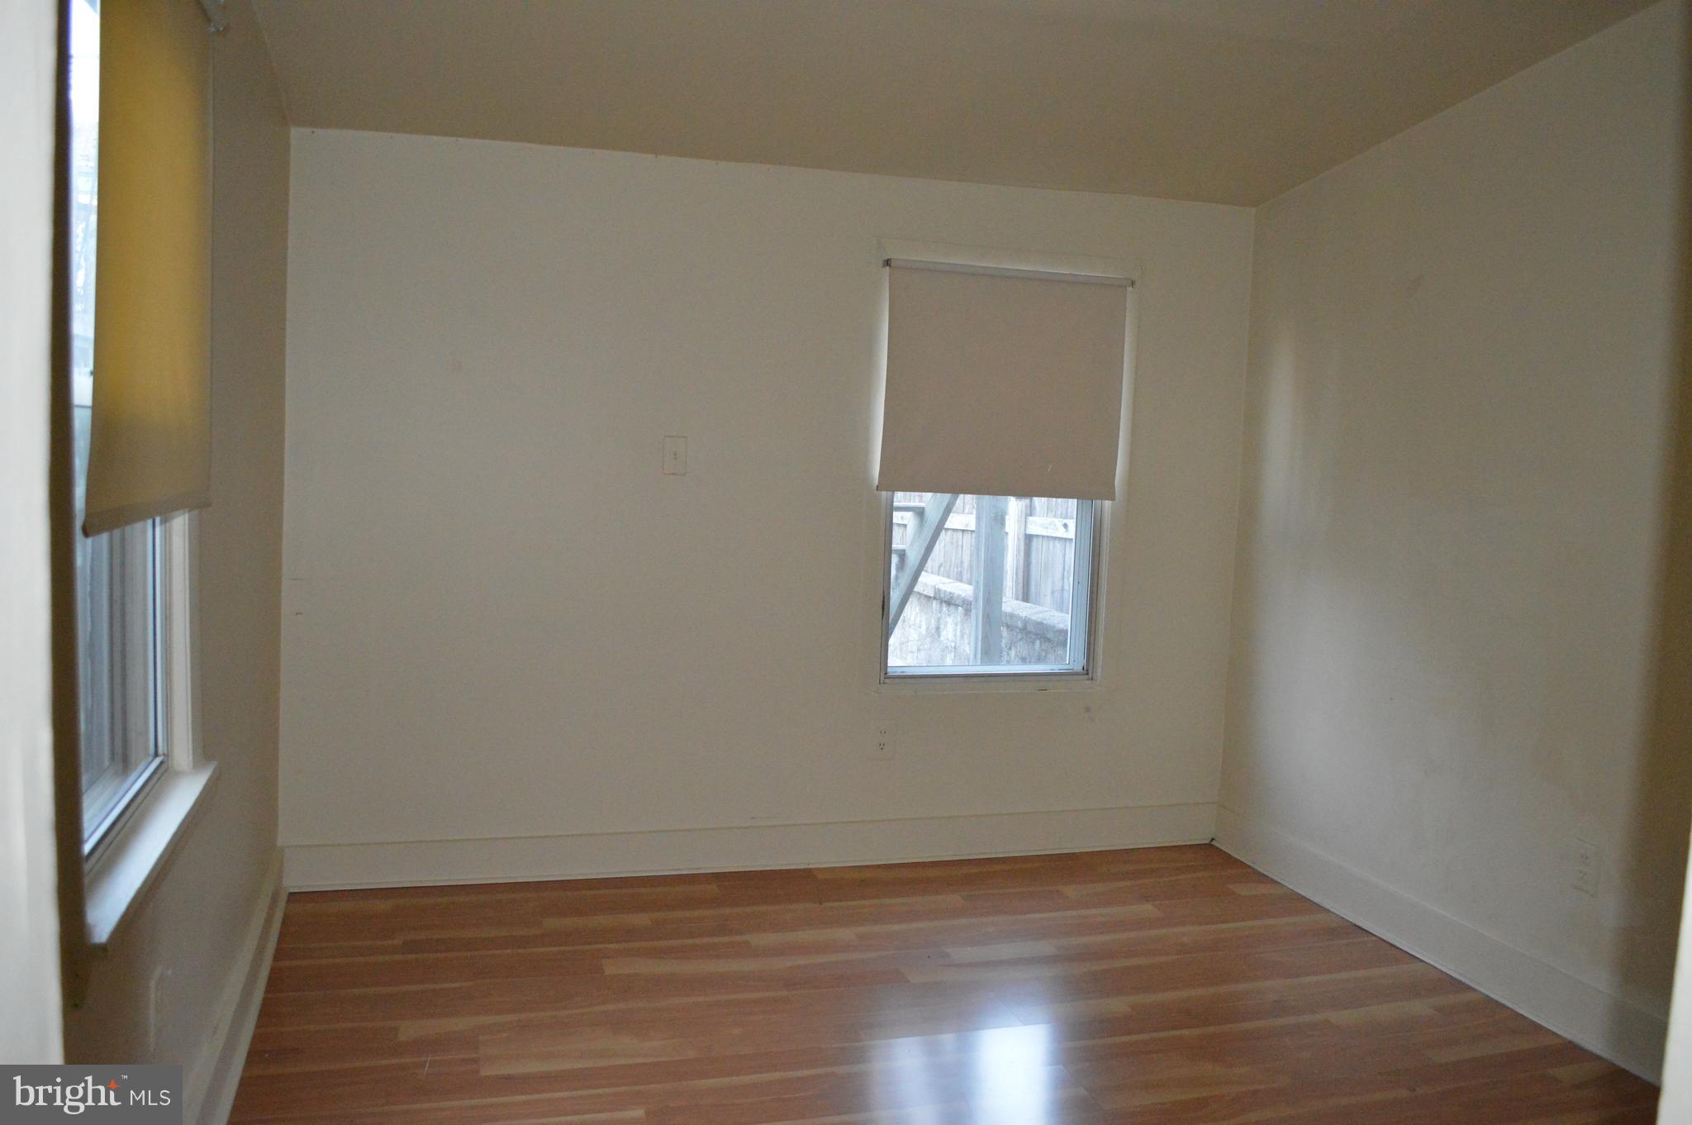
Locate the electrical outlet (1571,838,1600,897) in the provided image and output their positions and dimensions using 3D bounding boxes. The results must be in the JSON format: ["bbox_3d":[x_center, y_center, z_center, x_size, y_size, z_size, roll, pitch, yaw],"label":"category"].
[{"bbox_3d":[1.747,0.724,3.003,0.012,0.117,0.072,1,5,-17],"label":"electrical outlet"}]

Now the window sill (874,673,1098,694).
[{"bbox_3d":[0.478,0.399,4.159,0.780,0.052,0.060,1,5,-17],"label":"window sill"}]

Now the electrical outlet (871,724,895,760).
[{"bbox_3d":[0.119,0.572,4.063,0.076,0.120,0.012,1,5,-17],"label":"electrical outlet"}]

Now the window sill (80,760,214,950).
[{"bbox_3d":[-1.043,0.416,1.875,0.090,0.025,0.850,1,6,-18],"label":"window sill"}]

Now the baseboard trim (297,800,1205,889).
[{"bbox_3d":[-0.142,0.894,4.011,3.020,0.140,0.024,1,5,-17],"label":"baseboard trim"}]

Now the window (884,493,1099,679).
[{"bbox_3d":[0.492,-0.246,4.127,0.760,1.260,0.080,1,5,-17],"label":"window"}]

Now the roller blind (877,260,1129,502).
[{"bbox_3d":[0.506,-0.566,4.024,0.830,0.720,0.050,1,5,-17],"label":"roller blind"}]

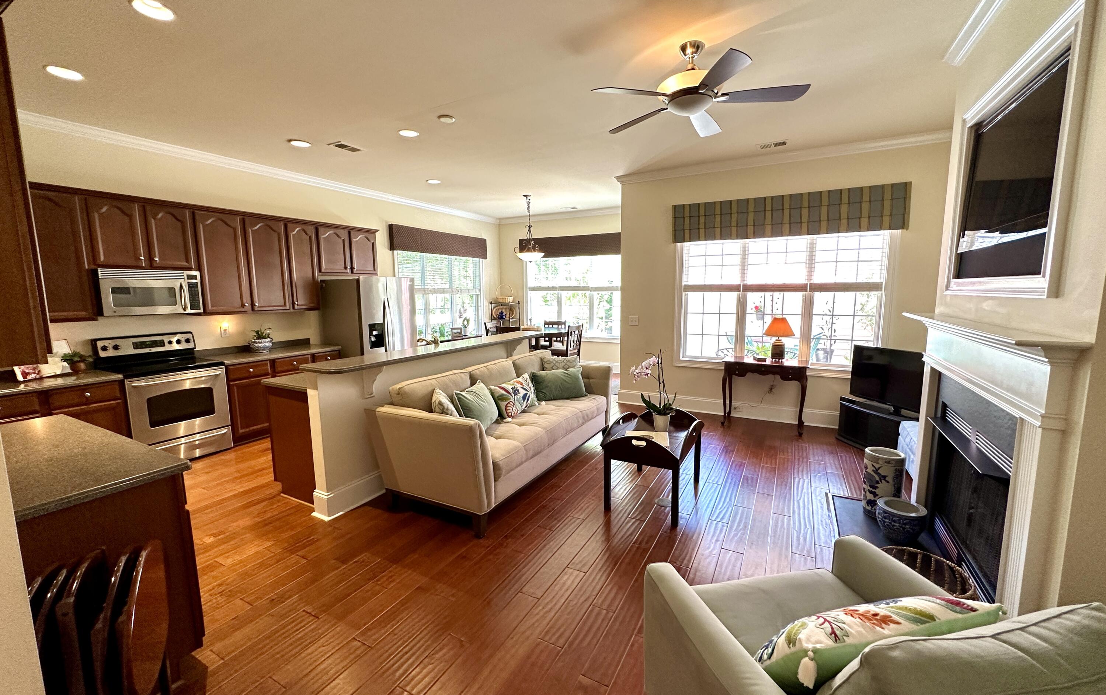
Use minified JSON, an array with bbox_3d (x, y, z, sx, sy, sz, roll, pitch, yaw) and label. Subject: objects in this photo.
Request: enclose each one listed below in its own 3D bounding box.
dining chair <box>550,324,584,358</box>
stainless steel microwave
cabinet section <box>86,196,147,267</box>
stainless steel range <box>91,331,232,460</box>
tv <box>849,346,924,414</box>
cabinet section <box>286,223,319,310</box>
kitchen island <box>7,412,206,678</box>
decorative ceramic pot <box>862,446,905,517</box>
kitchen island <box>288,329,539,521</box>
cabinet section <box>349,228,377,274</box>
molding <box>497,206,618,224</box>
[{"bbox_3d":[0.208,0.087,8.005,0.520,1.000,0.440,4,8,29],"label":"dining chair"},{"bbox_3d":[-3.883,-0.527,4.274,0.390,0.413,0.758,4,8,29],"label":"stainless steel microwave"},{"bbox_3d":[-3.986,-1.015,4.046,0.320,0.595,0.389,4,8,29],"label":"cabinet section"},{"bbox_3d":[-3.723,0.498,4.313,0.705,1.190,0.761,4,8,29],"label":"stainless steel range"},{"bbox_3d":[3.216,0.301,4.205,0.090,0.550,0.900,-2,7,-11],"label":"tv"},{"bbox_3d":[-3.173,-0.980,5.528,0.320,1.043,0.384,4,8,29],"label":"cabinet section"},{"bbox_3d":[-2.235,0.906,1.918,1.480,0.914,0.635,4,8,29],"label":"kitchen island"},{"bbox_3d":[2.321,0.951,3.145,0.230,0.440,0.230,4,8,29],"label":"decorative ceramic pot"},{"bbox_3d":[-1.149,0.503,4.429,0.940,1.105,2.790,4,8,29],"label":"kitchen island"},{"bbox_3d":[-2.750,-1.312,6.260,0.320,0.592,0.444,4,8,29],"label":"cabinet section"},{"bbox_3d":[0.248,-2.521,8.547,3.150,0.100,0.085,4,8,29],"label":"molding"}]

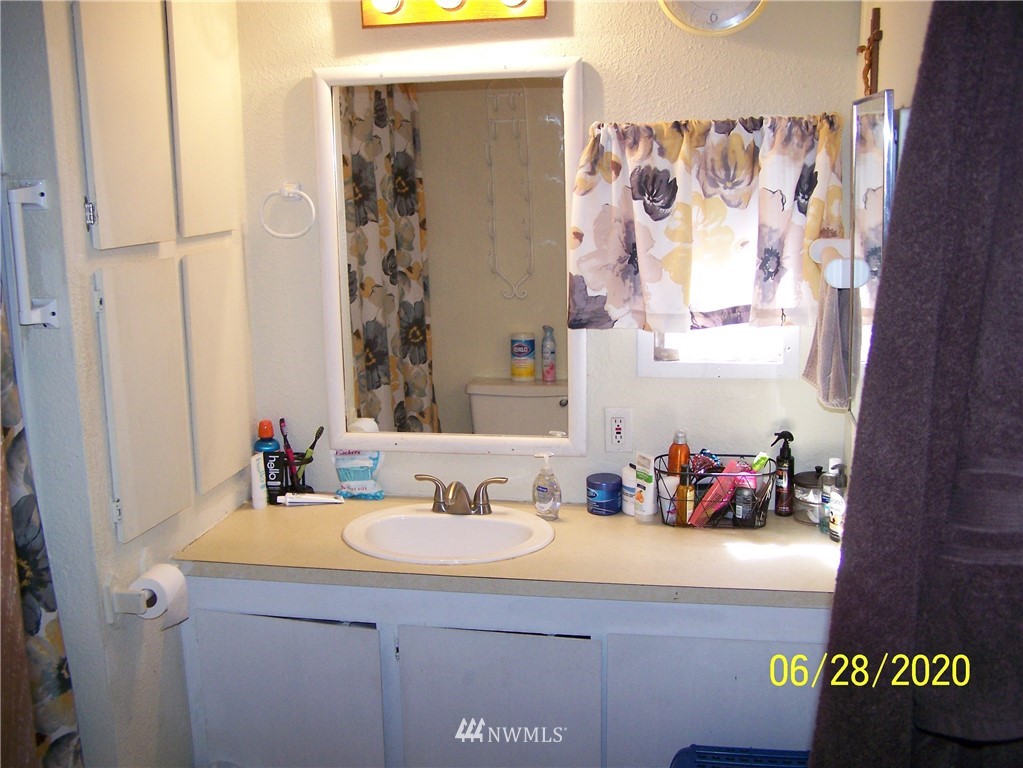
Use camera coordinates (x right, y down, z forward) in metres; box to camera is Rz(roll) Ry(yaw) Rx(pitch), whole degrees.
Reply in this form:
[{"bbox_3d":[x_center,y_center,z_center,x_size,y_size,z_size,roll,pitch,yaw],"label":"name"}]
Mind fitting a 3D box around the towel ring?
[{"bbox_3d":[-0.567,-0.440,2.866,0.148,0.142,0.052,1,11,11],"label":"towel ring"}]

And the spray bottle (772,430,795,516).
[{"bbox_3d":[0.663,0.216,2.743,0.058,0.210,0.046,-1,10,1],"label":"spray bottle"}]

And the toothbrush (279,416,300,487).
[{"bbox_3d":[-0.588,0.183,2.958,0.019,0.190,0.013,-6,10,26],"label":"toothbrush"}]

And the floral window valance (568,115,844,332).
[{"bbox_3d":[0.449,-0.372,2.655,0.632,0.498,0.090,1,11,11],"label":"floral window valance"}]

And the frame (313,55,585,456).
[{"bbox_3d":[-0.149,-0.298,2.825,0.674,0.970,0.030,1,11,11],"label":"frame"}]

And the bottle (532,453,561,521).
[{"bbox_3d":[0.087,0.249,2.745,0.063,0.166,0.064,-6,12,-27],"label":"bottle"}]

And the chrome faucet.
[{"bbox_3d":[-0.135,0.279,2.741,0.240,0.087,0.145,1,11,11],"label":"chrome faucet"}]

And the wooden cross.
[{"bbox_3d":[0.713,-0.647,2.260,0.048,0.202,0.112,1,11,11],"label":"wooden cross"}]

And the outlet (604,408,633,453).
[{"bbox_3d":[0.272,0.117,2.834,0.070,0.115,0.009,1,11,11],"label":"outlet"}]

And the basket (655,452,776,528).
[{"bbox_3d":[0.490,0.262,2.706,0.288,0.140,0.195,1,11,11],"label":"basket"}]

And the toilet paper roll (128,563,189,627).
[{"bbox_3d":[-0.738,0.443,2.359,0.092,0.100,0.092,1,11,11],"label":"toilet paper roll"}]

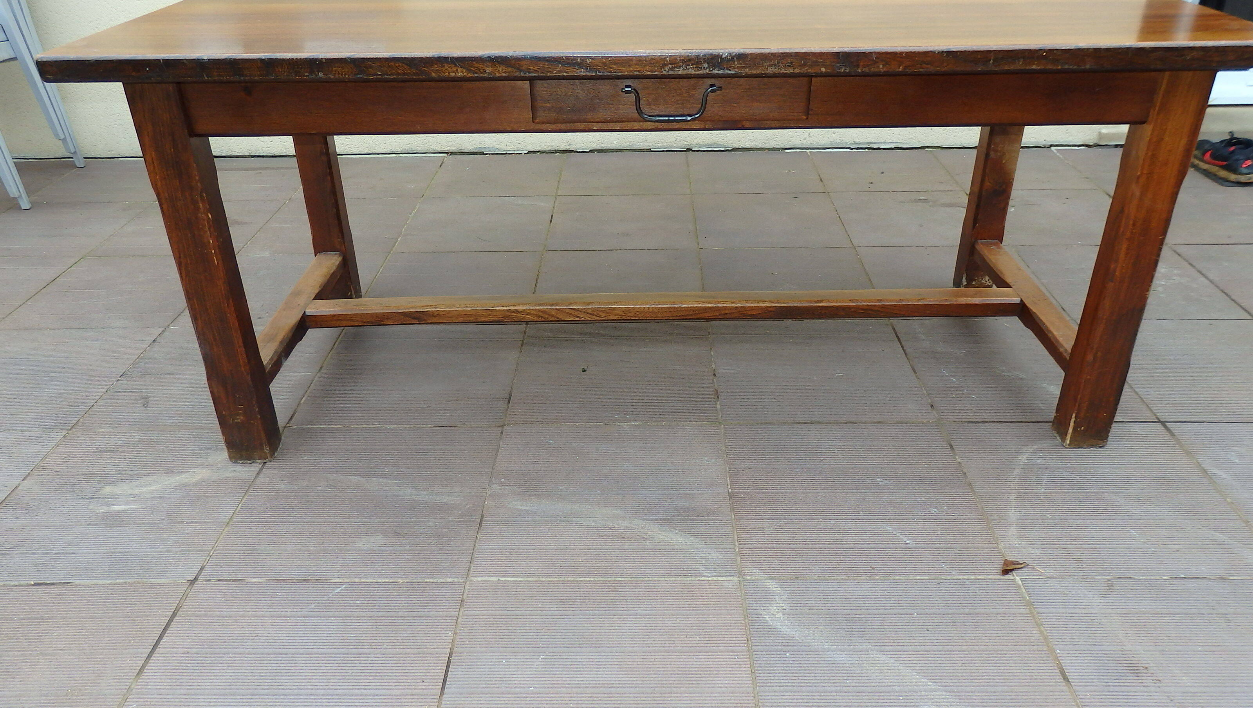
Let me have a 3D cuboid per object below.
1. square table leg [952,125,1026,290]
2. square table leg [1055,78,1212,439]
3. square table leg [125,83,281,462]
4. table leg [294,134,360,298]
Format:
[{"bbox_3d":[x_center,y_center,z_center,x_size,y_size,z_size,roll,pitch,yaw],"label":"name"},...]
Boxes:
[{"bbox_3d":[0.853,-0.458,2.082,0.077,0.713,0.068,-1,30,1],"label":"square table leg"},{"bbox_3d":[0.851,-0.146,1.541,0.077,0.713,0.068,-1,30,1],"label":"square table leg"},{"bbox_3d":[-0.711,-0.128,1.552,0.077,0.713,0.068,-1,30,1],"label":"square table leg"},{"bbox_3d":[-0.711,-0.439,2.094,0.077,0.713,0.068,-1,30,1],"label":"table leg"}]

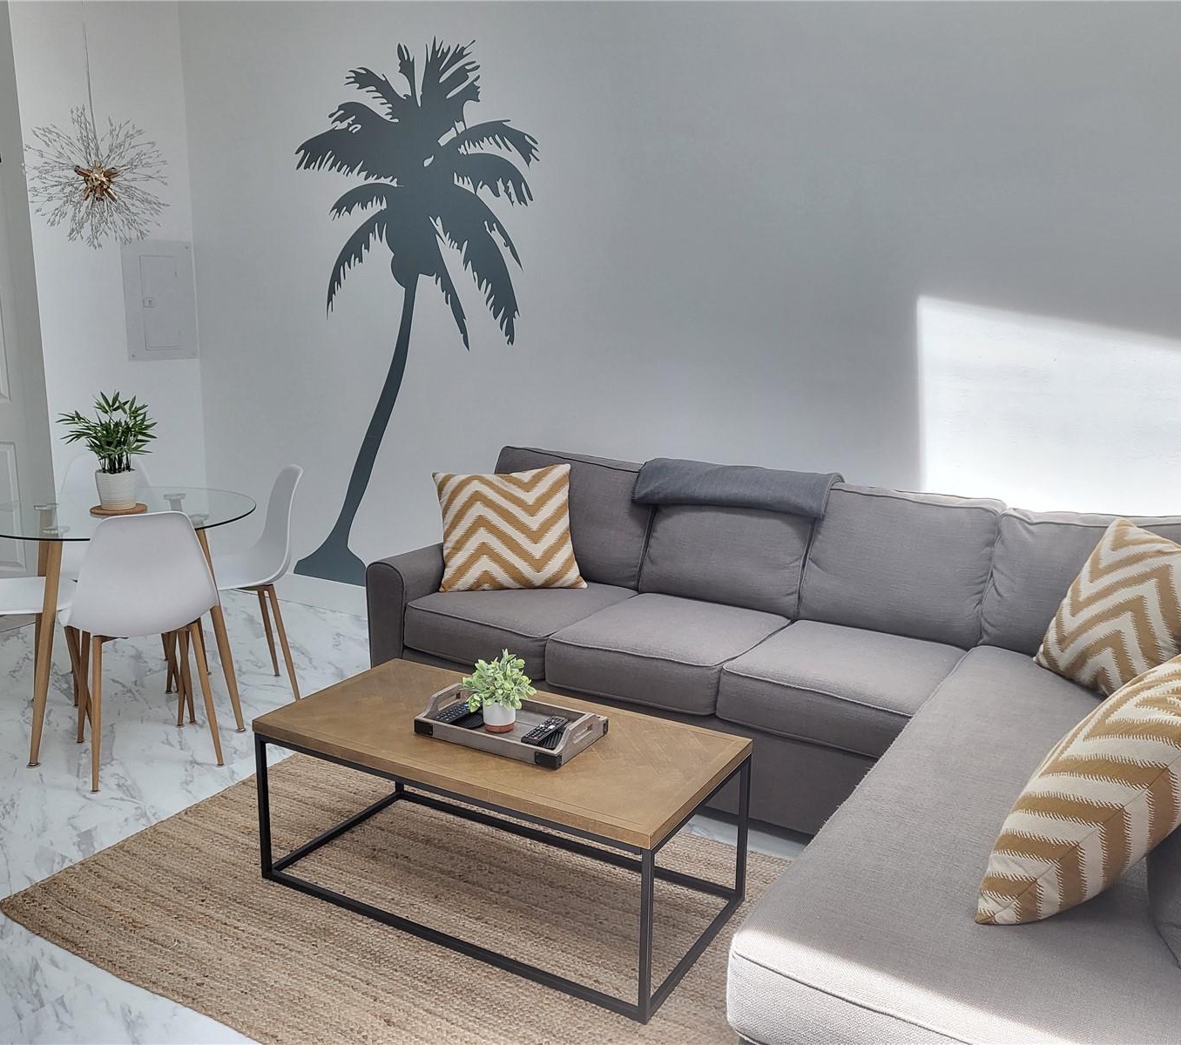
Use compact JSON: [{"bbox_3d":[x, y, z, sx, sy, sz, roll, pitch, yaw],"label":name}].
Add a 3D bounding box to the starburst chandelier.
[{"bbox_3d":[-1.606,-1.258,3.364,0.450,0.765,0.450,7,13,29],"label":"starburst chandelier"}]

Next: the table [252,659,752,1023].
[{"bbox_3d":[-0.226,0.716,2.602,1.107,0.427,0.537,7,13,29],"label":"table"}]

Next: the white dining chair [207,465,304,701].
[{"bbox_3d":[-1.307,0.238,3.849,0.515,0.855,0.455,-6,13,-29],"label":"white dining chair"}]

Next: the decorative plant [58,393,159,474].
[{"bbox_3d":[-1.631,-0.303,3.534,0.304,0.274,0.300,-5,13,-24],"label":"decorative plant"}]

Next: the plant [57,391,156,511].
[{"bbox_3d":[-1.636,-0.242,3.544,0.304,0.398,0.300,-5,13,-24],"label":"plant"}]

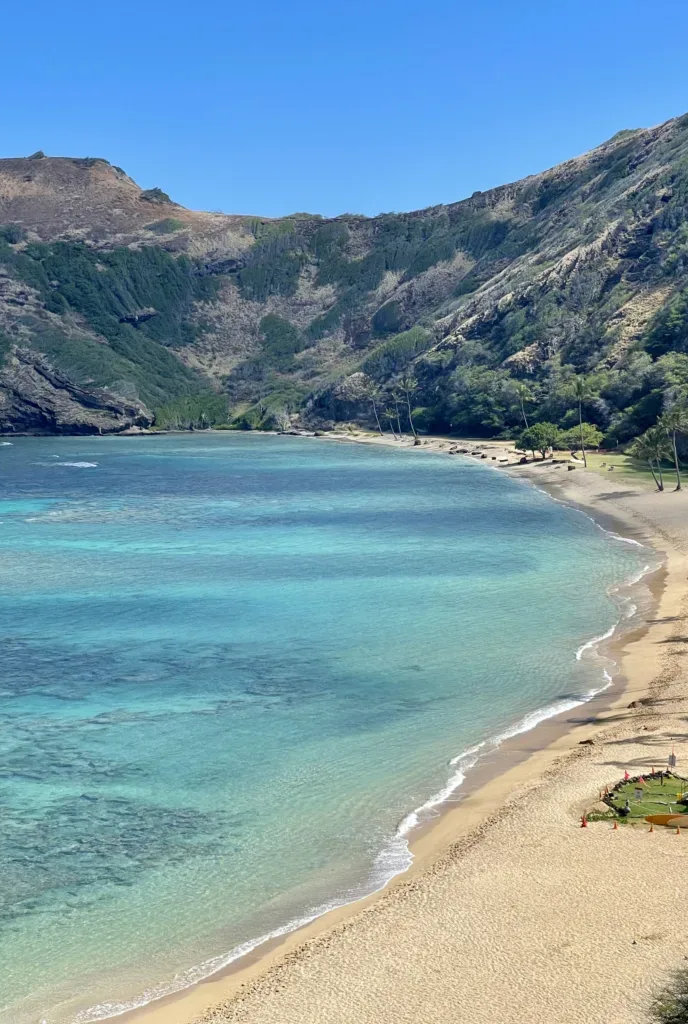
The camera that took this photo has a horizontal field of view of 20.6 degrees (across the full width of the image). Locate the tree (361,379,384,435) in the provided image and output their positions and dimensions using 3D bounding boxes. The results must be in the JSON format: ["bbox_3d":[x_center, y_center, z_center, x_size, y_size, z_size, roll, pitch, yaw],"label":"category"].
[{"bbox_3d":[8.500,-30.710,555.000,6.740,16.740,6.740,0,5,0],"label":"tree"}]

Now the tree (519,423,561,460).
[{"bbox_3d":[44.400,-16.130,430.000,9.540,8.570,9.060,0,5,0],"label":"tree"}]

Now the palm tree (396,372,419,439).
[{"bbox_3d":[18.110,-29.950,540.000,6.280,17.560,6.280,0,5,0],"label":"palm tree"}]

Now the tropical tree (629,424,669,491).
[{"bbox_3d":[52.760,-9.400,328.000,6.930,11.270,6.930,0,5,0],"label":"tropical tree"}]

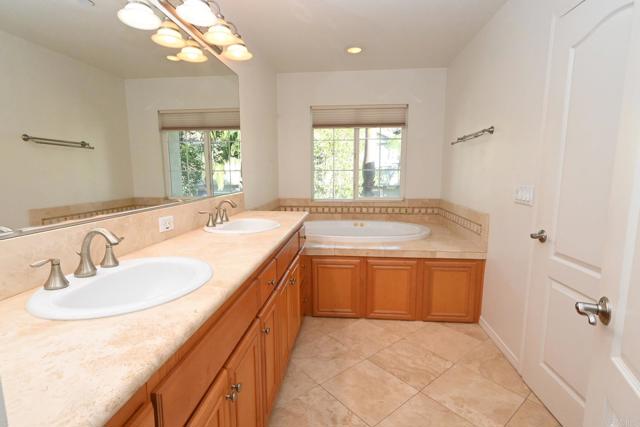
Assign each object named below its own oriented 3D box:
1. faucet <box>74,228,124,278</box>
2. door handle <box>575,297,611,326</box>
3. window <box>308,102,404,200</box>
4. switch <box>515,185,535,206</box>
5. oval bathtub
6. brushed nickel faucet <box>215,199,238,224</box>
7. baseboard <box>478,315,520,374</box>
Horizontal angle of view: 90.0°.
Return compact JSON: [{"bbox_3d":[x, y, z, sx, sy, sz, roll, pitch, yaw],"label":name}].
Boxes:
[{"bbox_3d":[-0.679,0.115,0.979,0.153,0.146,0.058,1,8,6],"label":"faucet"},{"bbox_3d":[0.693,0.254,0.812,0.064,0.068,0.130,4,8,26],"label":"door handle"},{"bbox_3d":[0.450,-0.708,3.822,1.120,1.110,0.100,1,8,6],"label":"window"},{"bbox_3d":[1.255,-0.116,1.964,0.015,0.120,0.212,1,8,6],"label":"switch"},{"bbox_3d":[0.367,0.413,3.303,1.480,0.500,0.920,1,8,6],"label":"oval bathtub"},{"bbox_3d":[-0.576,-0.013,1.957,0.150,0.143,0.056,1,8,6],"label":"brushed nickel faucet"},{"bbox_3d":[1.280,0.909,2.312,0.015,0.085,0.630,1,8,6],"label":"baseboard"}]

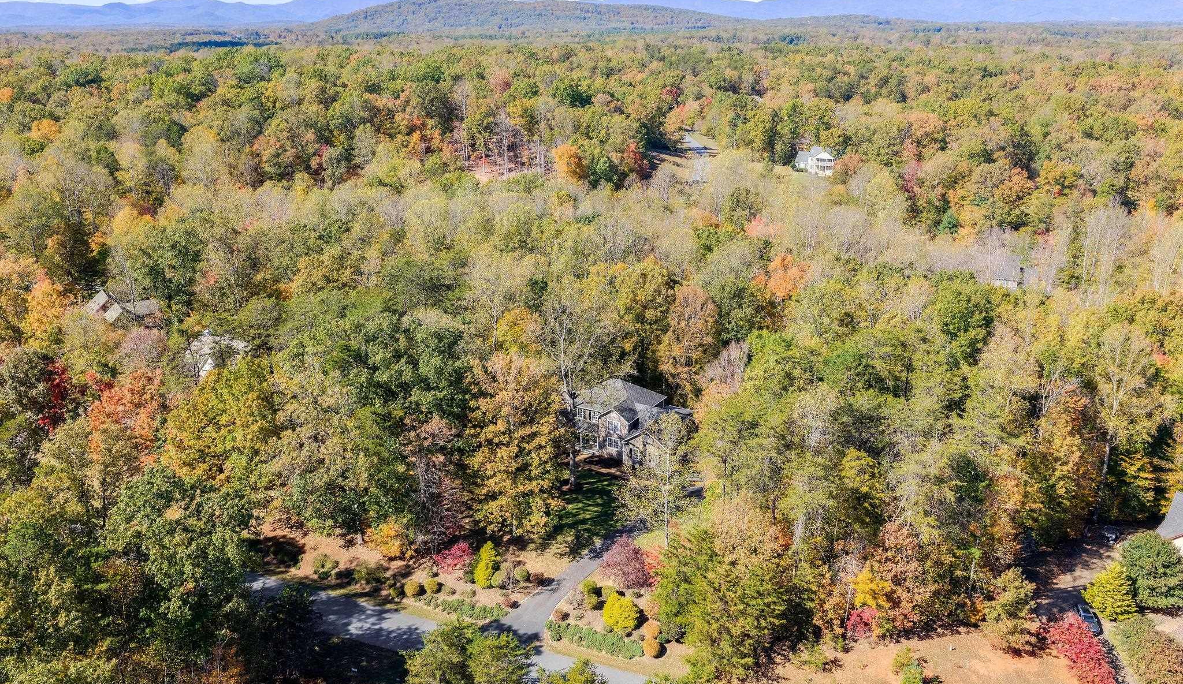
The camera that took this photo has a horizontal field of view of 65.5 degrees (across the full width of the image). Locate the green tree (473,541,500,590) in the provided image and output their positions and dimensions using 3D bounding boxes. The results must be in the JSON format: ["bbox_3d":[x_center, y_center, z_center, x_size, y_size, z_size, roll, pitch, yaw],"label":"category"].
[{"bbox_3d":[-12.725,26.281,109.674,2.600,5.800,2.600,0,19,0],"label":"green tree"}]

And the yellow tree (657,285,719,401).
[{"bbox_3d":[16.907,1.186,157.503,10.300,21.500,10.300,0,19,0],"label":"yellow tree"}]

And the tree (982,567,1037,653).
[{"bbox_3d":[48.880,30.460,107.170,5.800,9.400,5.700,0,19,0],"label":"tree"}]

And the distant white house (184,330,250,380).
[{"bbox_3d":[-70.411,2.953,172.858,13.000,8.000,10.500,-6,20,-17],"label":"distant white house"}]

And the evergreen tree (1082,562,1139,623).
[{"bbox_3d":[63.960,30.060,112.740,5.850,6.600,5.850,0,19,0],"label":"evergreen tree"}]

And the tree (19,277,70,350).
[{"bbox_3d":[-109.226,-4.896,182.698,9.000,16.300,9.000,-12,23,-31],"label":"tree"}]

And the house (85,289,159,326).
[{"bbox_3d":[-109.500,-6.900,214.000,13.000,8.000,18.000,-14,24,-35],"label":"house"}]

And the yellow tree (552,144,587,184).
[{"bbox_3d":[-7.640,-59.328,308.125,11.300,14.000,11.300,0,19,0],"label":"yellow tree"}]

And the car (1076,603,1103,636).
[{"bbox_3d":[58.000,32.132,106.965,1.840,1.550,4.600,5,20,13],"label":"car"}]

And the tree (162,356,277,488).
[{"bbox_3d":[-54.200,12.900,135.000,15.800,22.500,15.500,0,19,0],"label":"tree"}]

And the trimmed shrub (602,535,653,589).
[{"bbox_3d":[4.600,27.800,117.400,6.500,6.100,6.400,0,19,0],"label":"trimmed shrub"}]

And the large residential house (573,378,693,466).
[{"bbox_3d":[7.113,11.704,145.190,17.700,9.800,14.500,10,22,27],"label":"large residential house"}]

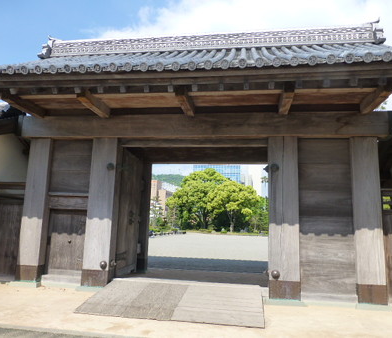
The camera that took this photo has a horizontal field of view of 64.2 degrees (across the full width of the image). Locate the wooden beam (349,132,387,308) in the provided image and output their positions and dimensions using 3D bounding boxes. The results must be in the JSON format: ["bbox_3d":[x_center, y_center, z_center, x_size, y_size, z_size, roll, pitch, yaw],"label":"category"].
[{"bbox_3d":[3.531,1.012,6.518,0.518,3.338,0.420,0,-9,9],"label":"wooden beam"}]

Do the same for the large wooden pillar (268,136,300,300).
[{"bbox_3d":[1.872,0.994,6.734,0.605,3.338,0.500,0,-9,9],"label":"large wooden pillar"}]

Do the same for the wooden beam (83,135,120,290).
[{"bbox_3d":[-1.996,0.895,6.824,0.558,3.100,0.434,1,-9,8],"label":"wooden beam"}]

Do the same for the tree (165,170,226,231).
[{"bbox_3d":[0.313,3.812,40.567,8.300,7.711,7.300,2,-8,1],"label":"tree"}]

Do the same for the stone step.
[{"bbox_3d":[-2.821,2.424,6.812,0.980,0.208,0.295,1,-9,8],"label":"stone step"}]

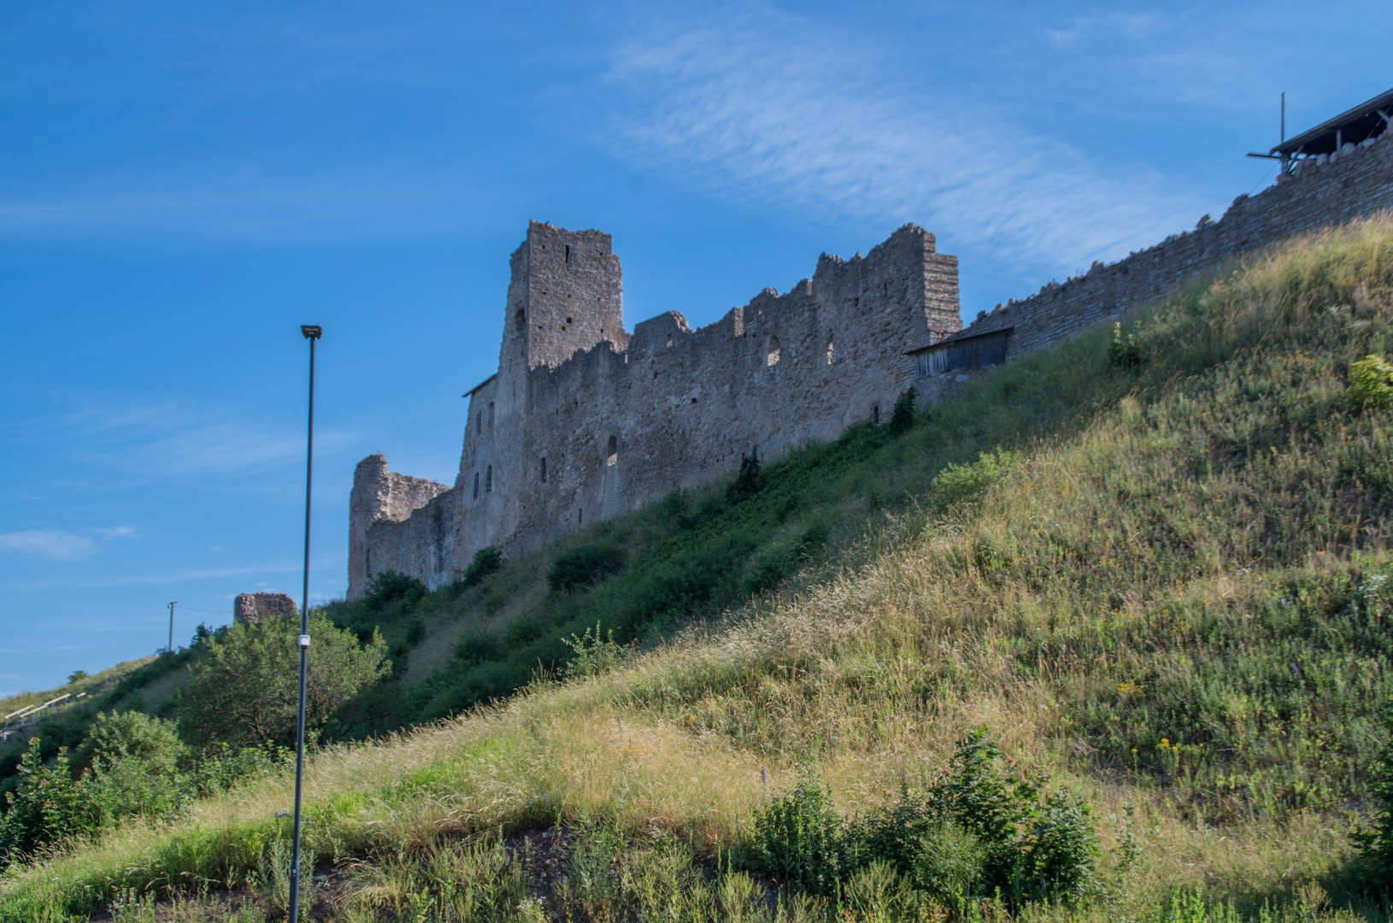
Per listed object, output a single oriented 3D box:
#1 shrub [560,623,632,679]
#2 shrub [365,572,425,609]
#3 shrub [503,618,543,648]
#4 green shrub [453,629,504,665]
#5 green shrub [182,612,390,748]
[{"bbox_3d":[-1.912,3.606,44.000,1.320,1.120,1.190,0,-10,0],"label":"shrub"},{"bbox_3d":[-18.832,8.037,145.000,3.810,2.280,3.430,0,-10,0],"label":"shrub"},{"bbox_3d":[-7.445,7.374,100.000,1.780,1.220,1.610,0,-10,0],"label":"shrub"},{"bbox_3d":[-9.418,8.008,100.000,2.160,1.540,1.940,0,-10,0],"label":"green shrub"},{"bbox_3d":[-10.625,5.707,60.000,5.380,3.460,4.840,0,-10,0],"label":"green shrub"}]

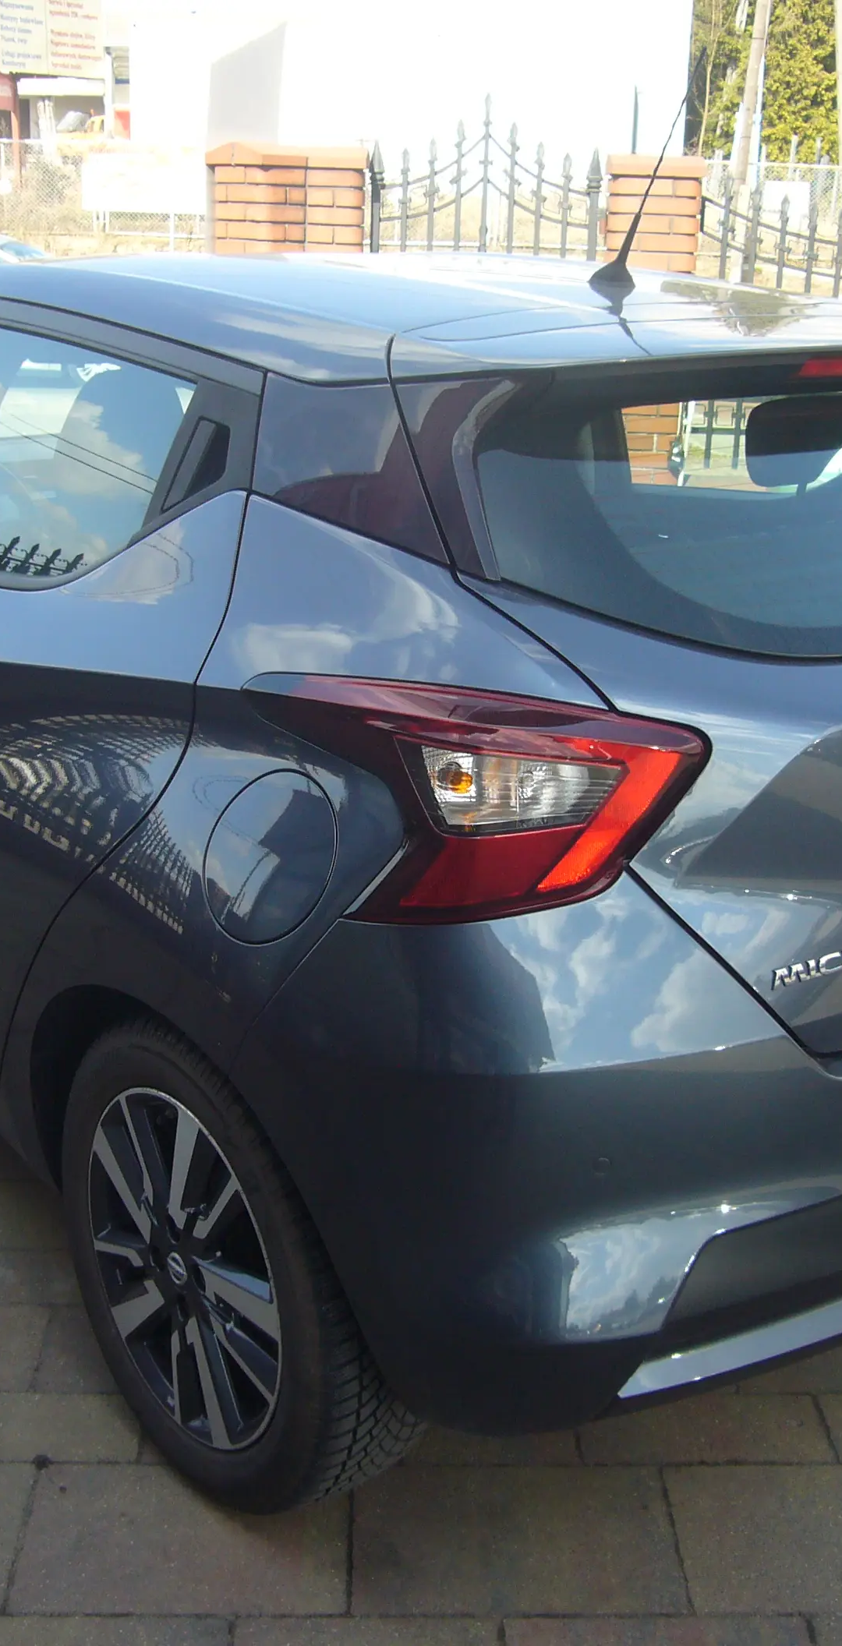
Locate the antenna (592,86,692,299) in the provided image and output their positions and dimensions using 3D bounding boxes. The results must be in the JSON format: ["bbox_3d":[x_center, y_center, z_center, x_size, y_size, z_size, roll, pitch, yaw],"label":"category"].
[{"bbox_3d":[0.291,-0.844,2.393,0.045,0.248,0.160,-12,22,-37],"label":"antenna"}]

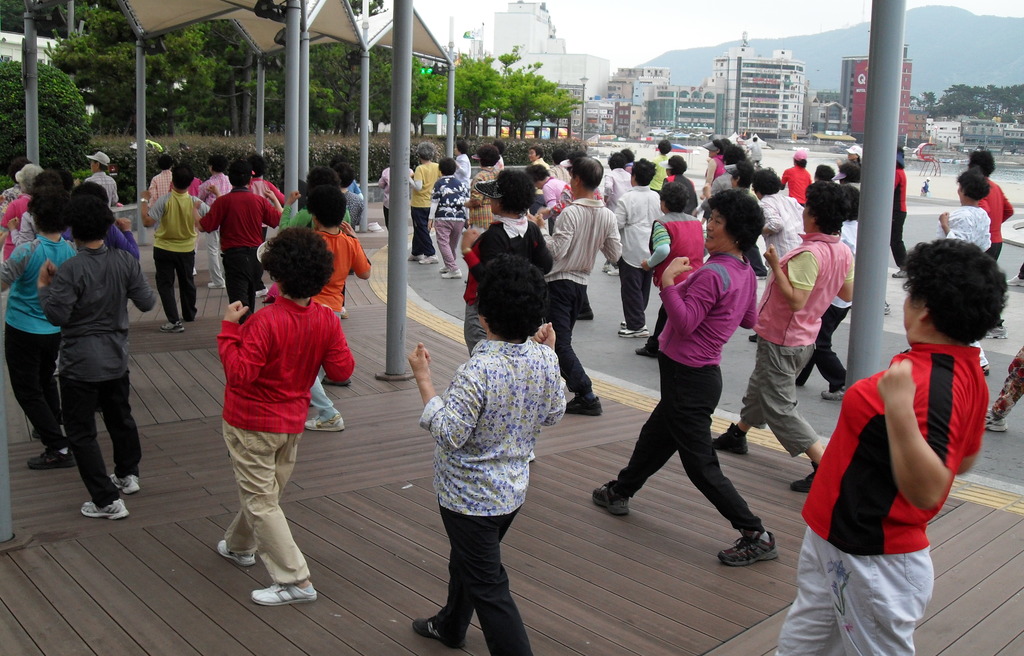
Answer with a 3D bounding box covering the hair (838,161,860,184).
[{"bbox_3d":[2.946,-1.345,10.300,0.240,0.220,0.225,9,13,39],"label":"hair"}]

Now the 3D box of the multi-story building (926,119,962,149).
[{"bbox_3d":[142.546,-64.105,390.000,10.000,9.500,9.000,1,9,0],"label":"multi-story building"}]

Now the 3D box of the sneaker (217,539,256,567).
[{"bbox_3d":[-1.176,0.958,5.050,0.250,0.100,0.095,9,12,39],"label":"sneaker"}]

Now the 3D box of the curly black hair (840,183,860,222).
[{"bbox_3d":[2.253,-0.838,7.900,0.230,0.265,0.250,-6,12,-34],"label":"curly black hair"}]

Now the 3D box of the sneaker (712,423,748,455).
[{"bbox_3d":[1.279,0.666,6.956,0.250,0.140,0.100,5,10,22],"label":"sneaker"}]

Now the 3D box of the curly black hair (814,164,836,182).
[{"bbox_3d":[3.174,-1.551,11.998,0.220,0.220,0.200,8,11,33],"label":"curly black hair"}]

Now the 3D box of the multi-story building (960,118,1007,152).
[{"bbox_3d":[157.869,-64.621,396.196,15.000,11.000,11.000,3,10,11],"label":"multi-story building"}]

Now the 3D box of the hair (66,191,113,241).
[{"bbox_3d":[-1.968,-0.522,5.537,0.220,0.245,0.235,-1,10,-11],"label":"hair"}]

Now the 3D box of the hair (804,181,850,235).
[{"bbox_3d":[1.700,-0.649,6.376,0.250,0.280,0.250,7,12,31],"label":"hair"}]

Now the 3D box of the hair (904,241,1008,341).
[{"bbox_3d":[1.169,-0.099,3.120,0.240,0.270,0.255,-5,12,-32],"label":"hair"}]

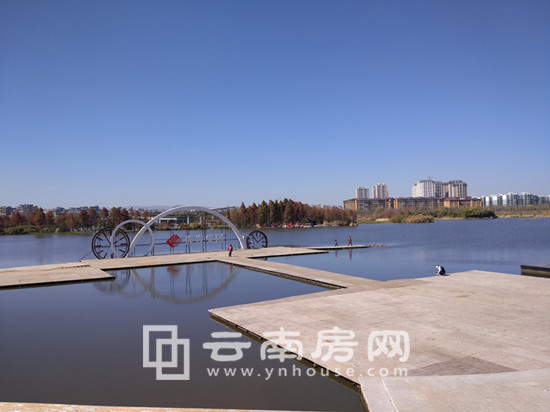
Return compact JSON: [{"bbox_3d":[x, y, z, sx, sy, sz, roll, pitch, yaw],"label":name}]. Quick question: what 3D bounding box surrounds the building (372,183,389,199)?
[{"bbox_3d":[213.500,-16.500,905.000,28.000,61.000,20.000,0,-1,-3],"label":"building"}]

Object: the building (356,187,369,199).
[{"bbox_3d":[195.000,-14.000,990.000,25.000,58.000,19.000,0,-1,-3],"label":"building"}]

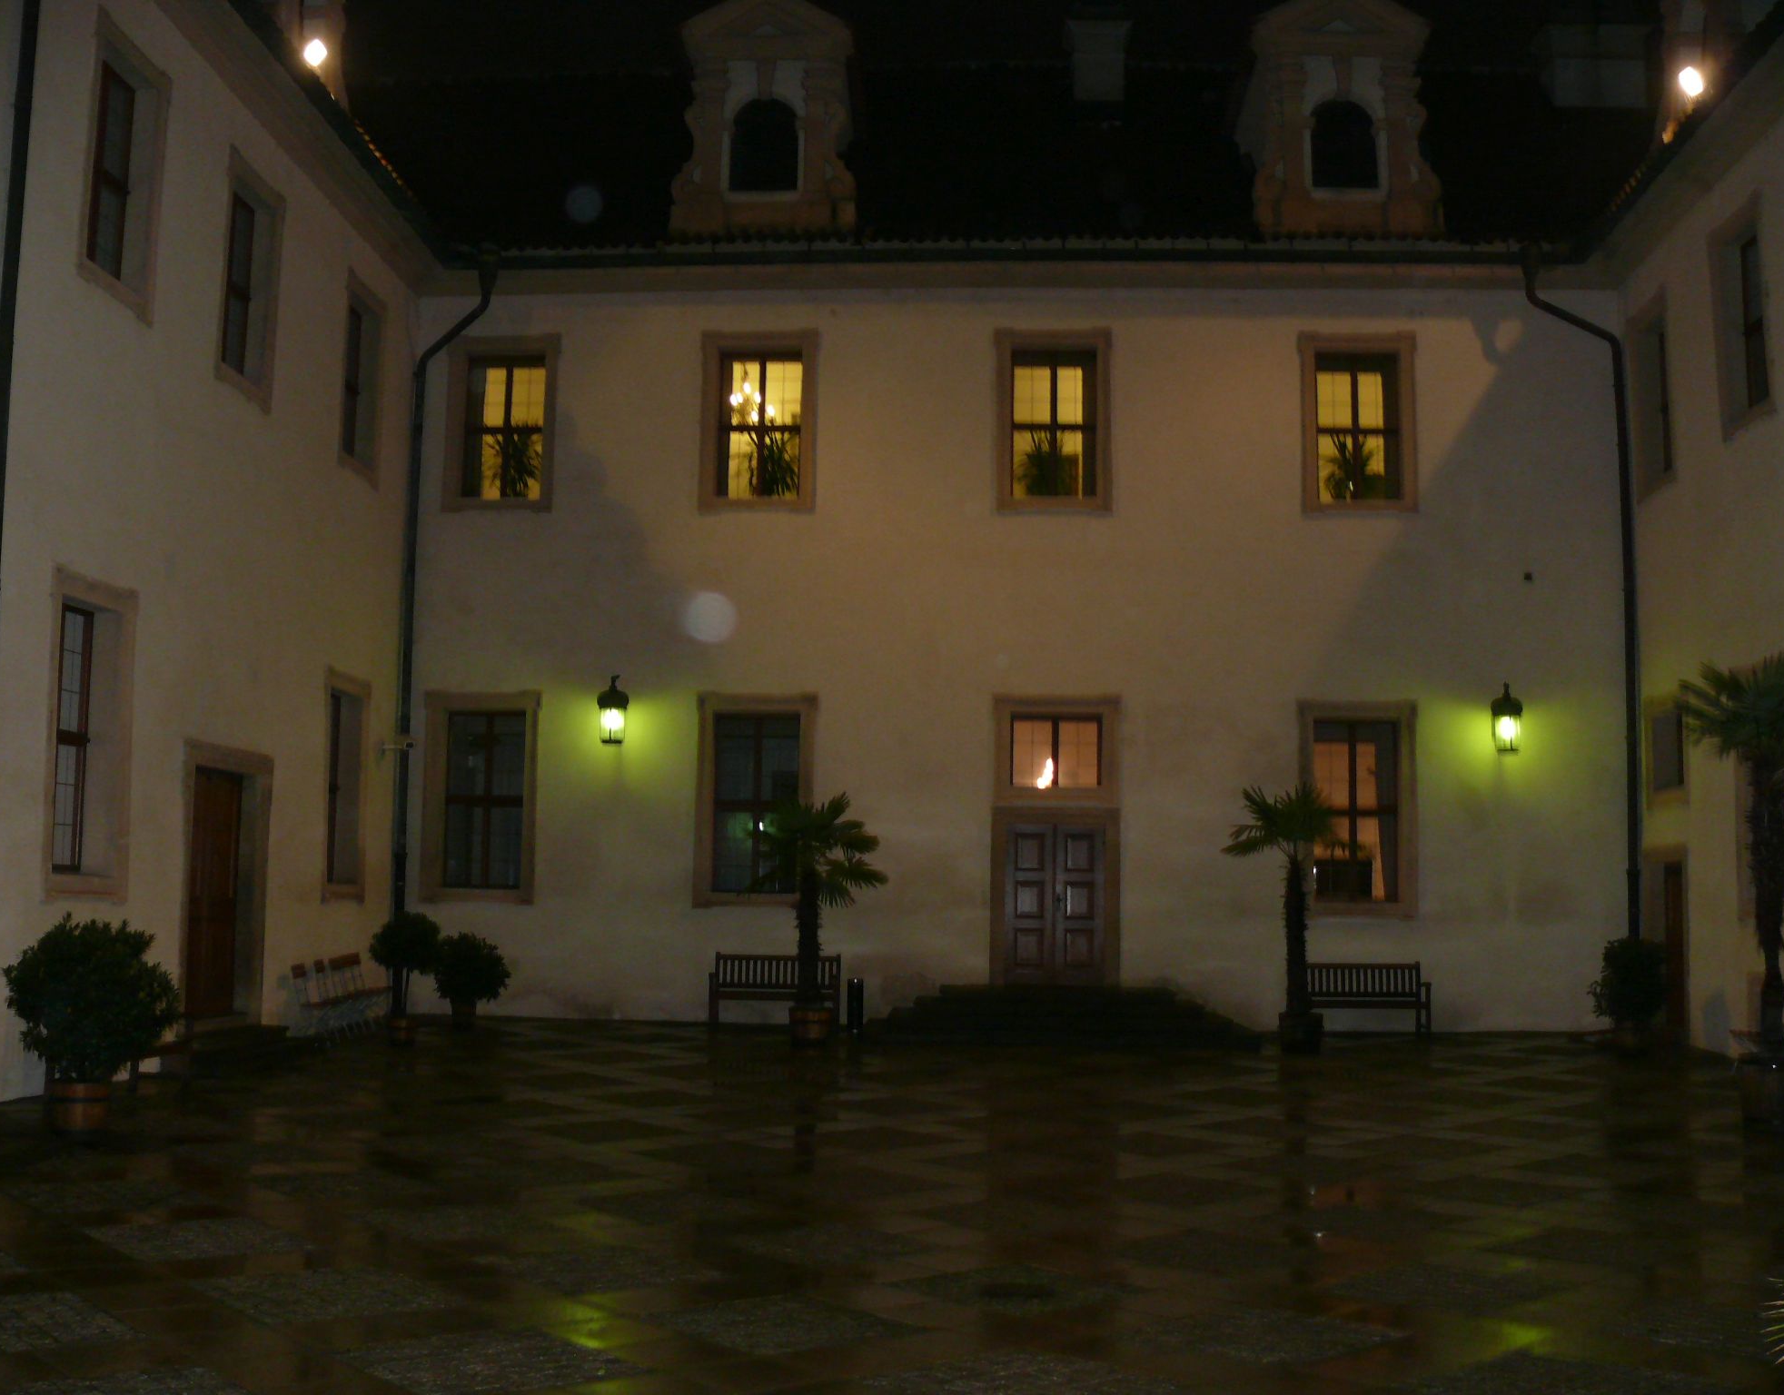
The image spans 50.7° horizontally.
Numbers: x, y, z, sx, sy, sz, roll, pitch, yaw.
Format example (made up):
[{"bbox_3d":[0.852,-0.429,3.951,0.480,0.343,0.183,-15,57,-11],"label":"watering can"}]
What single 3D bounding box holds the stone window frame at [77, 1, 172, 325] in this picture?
[{"bbox_3d":[-6.744,-4.570,16.378,0.250,2.384,1.399,0,-6,2],"label":"stone window frame"}]

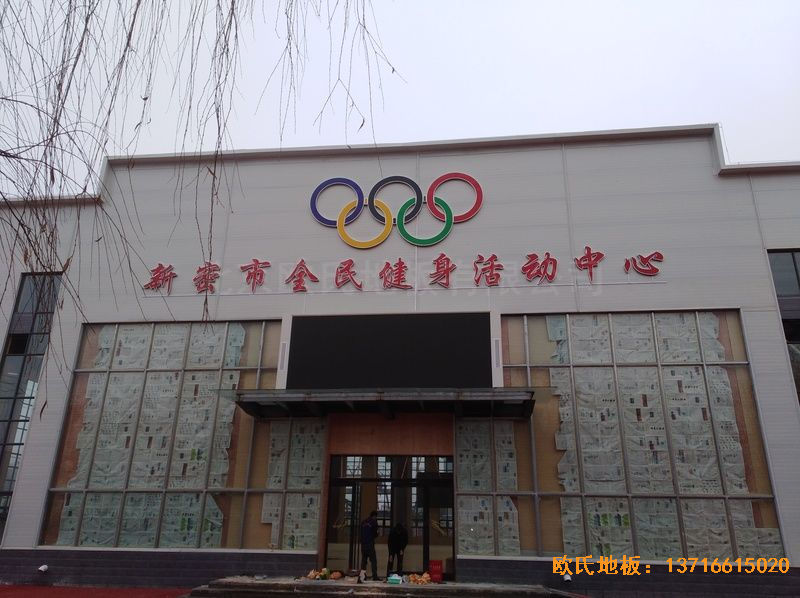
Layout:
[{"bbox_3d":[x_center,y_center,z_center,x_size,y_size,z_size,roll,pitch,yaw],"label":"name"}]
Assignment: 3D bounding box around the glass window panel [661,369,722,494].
[{"bbox_3d":[7.550,3.347,15.533,1.081,3.310,0.080,-1,-20,6],"label":"glass window panel"}]

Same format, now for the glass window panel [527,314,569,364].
[{"bbox_3d":[4.159,1.149,16.769,1.087,1.399,0.080,-1,-20,6],"label":"glass window panel"}]

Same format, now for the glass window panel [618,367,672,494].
[{"bbox_3d":[6.402,3.375,15.663,1.070,3.310,0.080,-1,-20,6],"label":"glass window panel"}]

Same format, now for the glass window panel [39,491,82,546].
[{"bbox_3d":[-9.328,6.023,16.607,1.034,1.360,0.080,-1,-20,6],"label":"glass window panel"}]

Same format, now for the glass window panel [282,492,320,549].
[{"bbox_3d":[-2.565,5.761,15.561,0.954,1.389,0.060,-1,-20,6],"label":"glass window panel"}]

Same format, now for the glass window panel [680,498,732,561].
[{"bbox_3d":[7.330,5.449,14.343,1.086,1.355,0.050,-1,-20,6],"label":"glass window panel"}]

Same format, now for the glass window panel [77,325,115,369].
[{"bbox_3d":[-8.961,1.427,17.692,1.005,1.392,0.050,-1,-20,6],"label":"glass window panel"}]

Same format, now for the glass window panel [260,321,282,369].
[{"bbox_3d":[-3.869,1.375,18.059,0.567,1.423,0.080,-1,-20,6],"label":"glass window panel"}]

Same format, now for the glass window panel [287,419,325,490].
[{"bbox_3d":[-2.539,4.110,16.167,0.954,2.068,0.060,-1,-20,6],"label":"glass window panel"}]

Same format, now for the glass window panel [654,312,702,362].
[{"bbox_3d":[7.590,1.065,16.379,1.081,1.399,0.080,-1,-20,6],"label":"glass window panel"}]

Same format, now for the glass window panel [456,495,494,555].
[{"bbox_3d":[1.919,5.647,15.063,0.936,1.389,0.060,-1,-20,6],"label":"glass window panel"}]

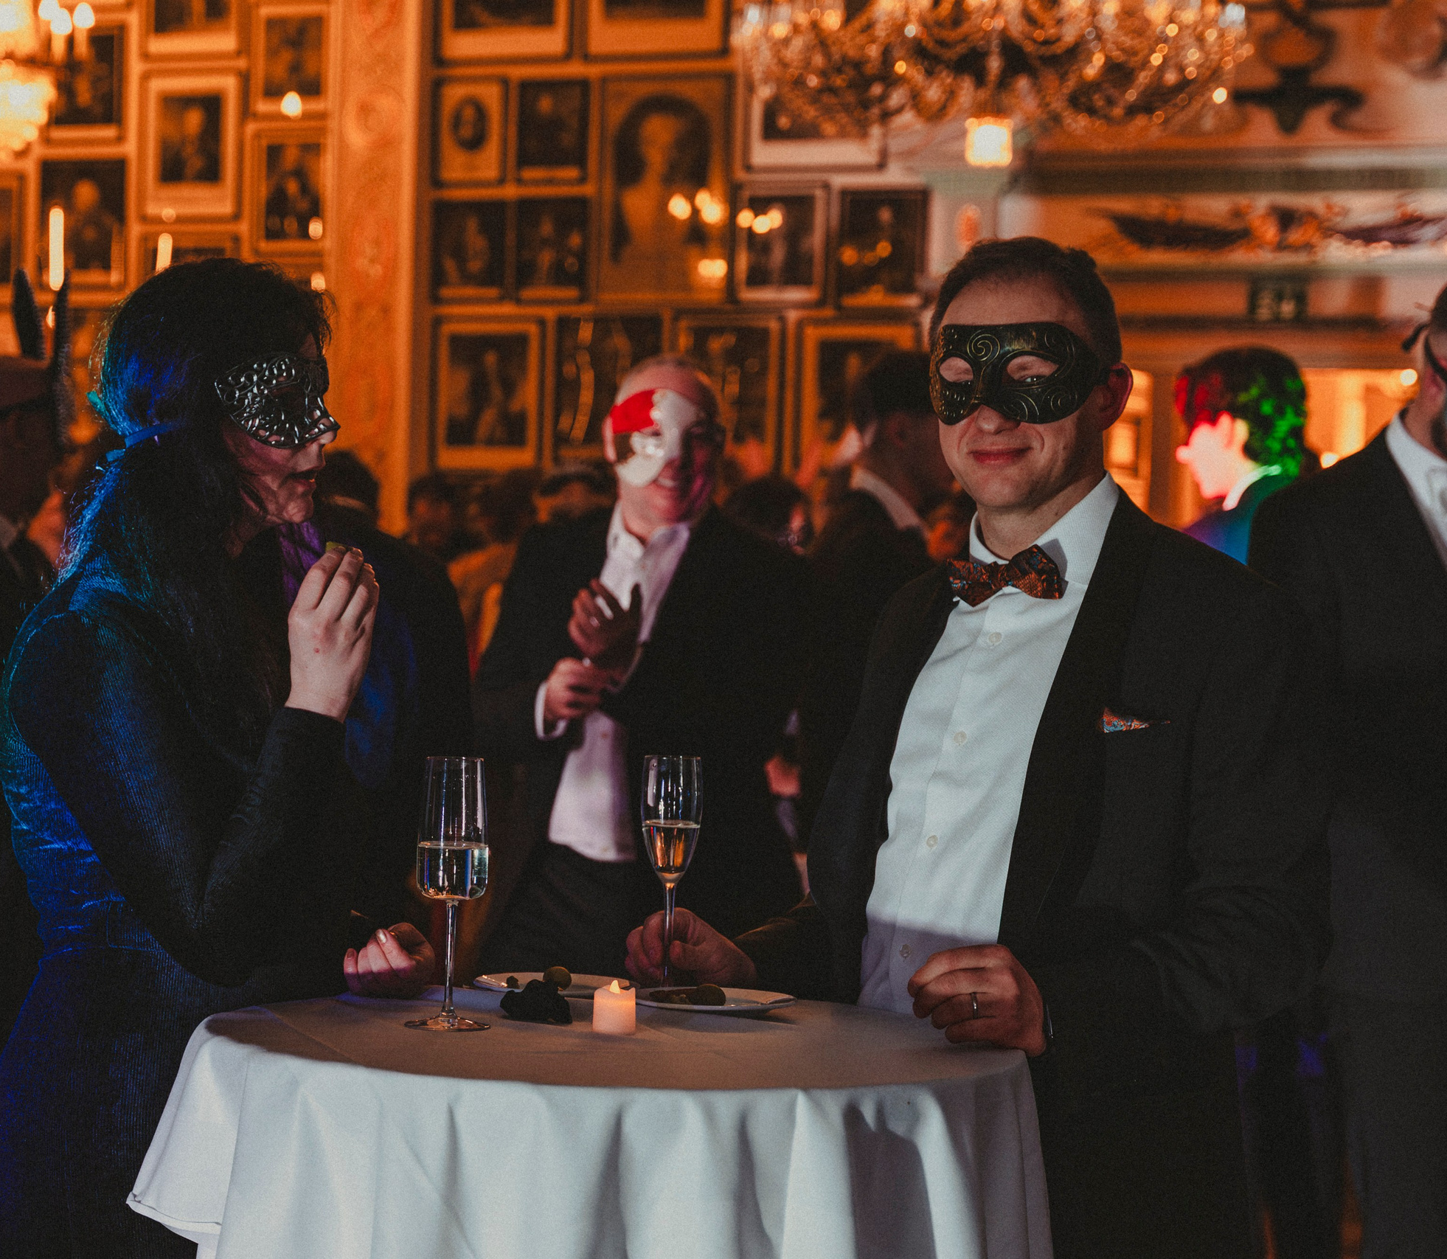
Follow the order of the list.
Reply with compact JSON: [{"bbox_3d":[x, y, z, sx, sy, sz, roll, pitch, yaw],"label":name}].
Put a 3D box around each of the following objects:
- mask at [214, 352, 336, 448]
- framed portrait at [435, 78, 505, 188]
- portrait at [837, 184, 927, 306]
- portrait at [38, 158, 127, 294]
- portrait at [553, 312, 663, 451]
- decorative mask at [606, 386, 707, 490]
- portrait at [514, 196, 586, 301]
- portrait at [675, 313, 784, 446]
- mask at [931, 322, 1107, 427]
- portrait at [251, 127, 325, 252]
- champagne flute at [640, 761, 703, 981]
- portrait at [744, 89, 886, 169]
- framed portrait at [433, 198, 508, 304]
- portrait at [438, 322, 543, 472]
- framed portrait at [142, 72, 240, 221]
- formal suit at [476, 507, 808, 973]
[{"bbox_3d":[-0.389,-0.207,2.450,0.088,0.090,0.160,5,0,21],"label":"mask"},{"bbox_3d":[-1.074,-2.105,11.574,0.340,0.469,0.040,2,1,18],"label":"framed portrait"},{"bbox_3d":[0.630,-1.517,10.836,0.383,0.486,0.035,2,2,19],"label":"portrait"},{"bbox_3d":[-2.823,-1.779,12.026,0.450,0.601,0.035,2,2,19],"label":"portrait"},{"bbox_3d":[-0.475,-0.990,11.219,0.485,0.627,0.035,2,2,19],"label":"portrait"},{"bbox_3d":[-0.091,-0.277,3.930,0.148,0.142,0.085,2,1,7],"label":"decorative mask"},{"bbox_3d":[-0.717,-1.571,11.301,0.321,0.443,0.035,2,2,19],"label":"portrait"},{"bbox_3d":[0.021,-0.964,11.048,0.468,0.645,0.035,2,2,19],"label":"portrait"},{"bbox_3d":[0.244,-0.224,2.407,0.168,0.093,0.072,3,3,30],"label":"mask"},{"bbox_3d":[-1.733,-1.744,10.839,0.288,0.487,0.040,2,1,17],"label":"portrait"},{"bbox_3d":[-0.049,0.225,2.520,0.062,0.217,0.062,2,1,0],"label":"champagne flute"},{"bbox_3d":[0.365,-2.208,11.101,0.604,0.702,0.040,2,1,18],"label":"portrait"},{"bbox_3d":[-1.077,-1.605,11.575,0.354,0.444,0.040,2,1,18],"label":"framed portrait"},{"bbox_3d":[-0.911,-0.910,10.584,0.402,0.582,0.040,2,1,17],"label":"portrait"},{"bbox_3d":[-2.139,-1.939,10.966,0.397,0.577,0.040,2,1,17],"label":"framed portrait"},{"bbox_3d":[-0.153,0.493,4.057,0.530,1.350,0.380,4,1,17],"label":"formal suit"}]

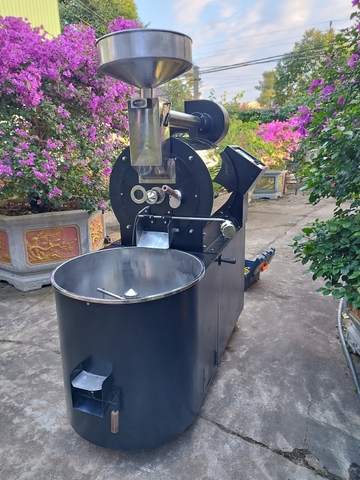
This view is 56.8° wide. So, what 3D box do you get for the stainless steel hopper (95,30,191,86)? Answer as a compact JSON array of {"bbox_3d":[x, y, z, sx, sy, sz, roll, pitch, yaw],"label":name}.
[{"bbox_3d":[-0.184,-0.948,1.826,0.521,0.215,0.521,-1,15,0],"label":"stainless steel hopper"}]

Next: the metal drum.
[{"bbox_3d":[-0.269,0.553,1.909,0.820,0.800,0.860,-1,15,0],"label":"metal drum"}]

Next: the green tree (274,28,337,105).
[{"bbox_3d":[7.641,-8.691,20.475,4.600,7.638,4.400,-1,15,0],"label":"green tree"}]

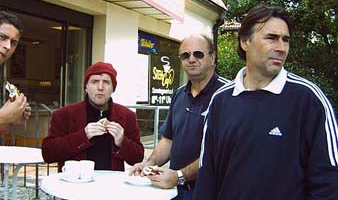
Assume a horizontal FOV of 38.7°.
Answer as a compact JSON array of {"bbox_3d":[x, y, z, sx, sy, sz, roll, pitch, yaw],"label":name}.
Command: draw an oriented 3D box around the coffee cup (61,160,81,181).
[{"bbox_3d":[-0.513,0.369,2.530,0.100,0.081,0.081,2,1,-3],"label":"coffee cup"}]

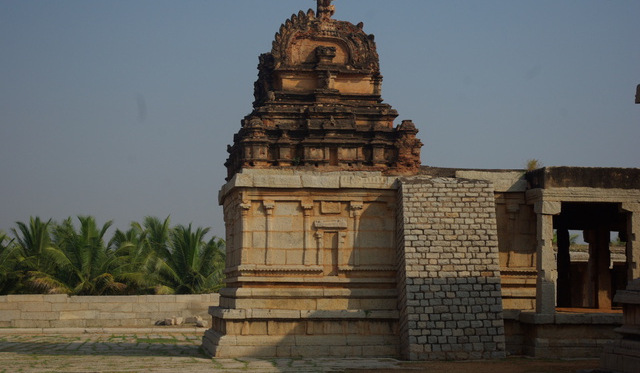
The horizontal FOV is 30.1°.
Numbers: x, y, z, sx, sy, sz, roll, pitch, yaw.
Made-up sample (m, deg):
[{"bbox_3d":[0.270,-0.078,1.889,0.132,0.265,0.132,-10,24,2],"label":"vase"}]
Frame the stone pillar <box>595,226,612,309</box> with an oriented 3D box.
[{"bbox_3d":[7.314,2.011,30.948,0.360,2.340,0.350,1,-5,-9],"label":"stone pillar"}]

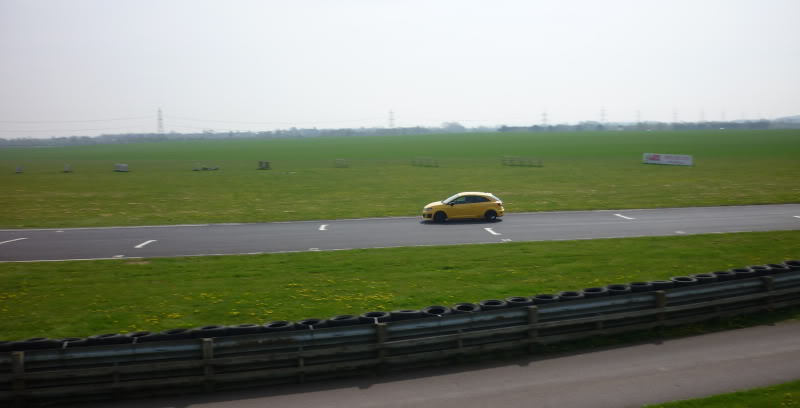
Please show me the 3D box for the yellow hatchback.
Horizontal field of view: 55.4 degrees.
[{"bbox_3d":[3.083,0.133,37.783,4.040,1.430,1.720,-2,5,-7],"label":"yellow hatchback"}]

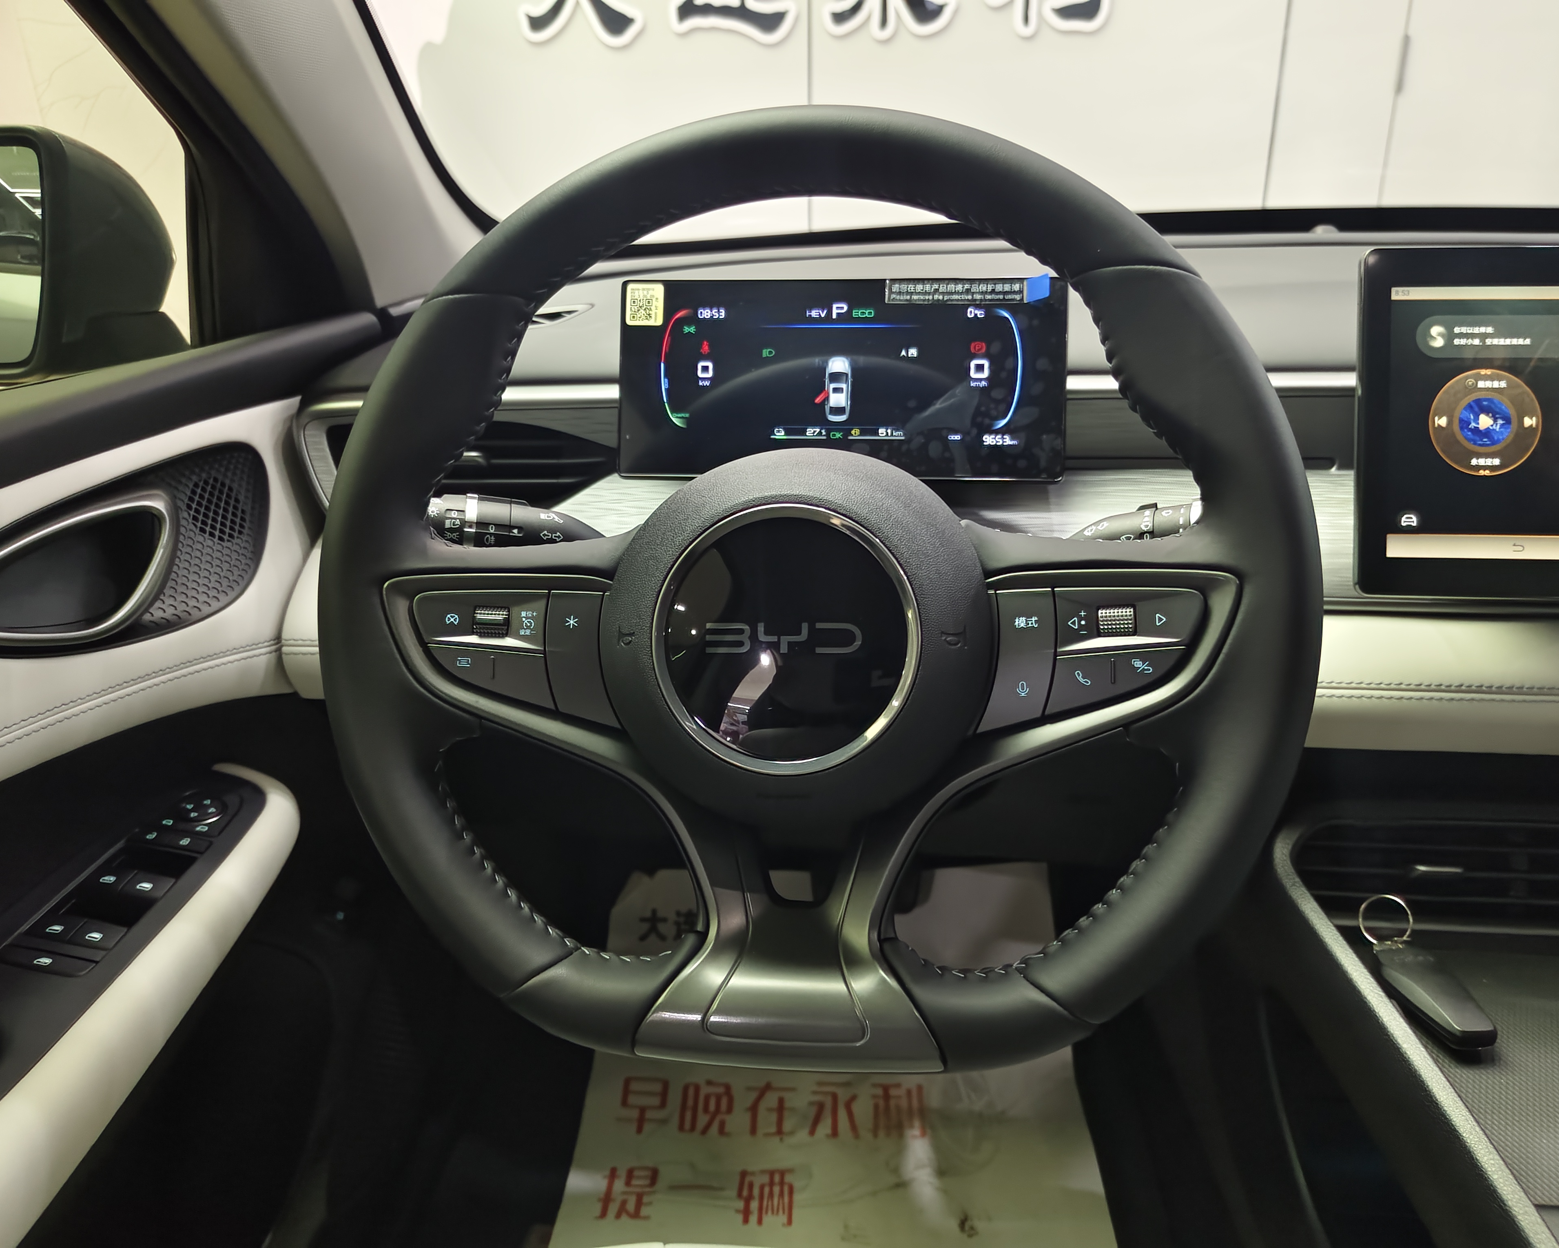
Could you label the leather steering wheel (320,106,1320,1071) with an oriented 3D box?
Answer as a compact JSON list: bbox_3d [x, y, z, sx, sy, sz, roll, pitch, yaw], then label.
[{"bbox_3d":[0.008,-0.015,0.457,0.375,0.362,0.090,0,-3,8],"label":"leather steering wheel"}]

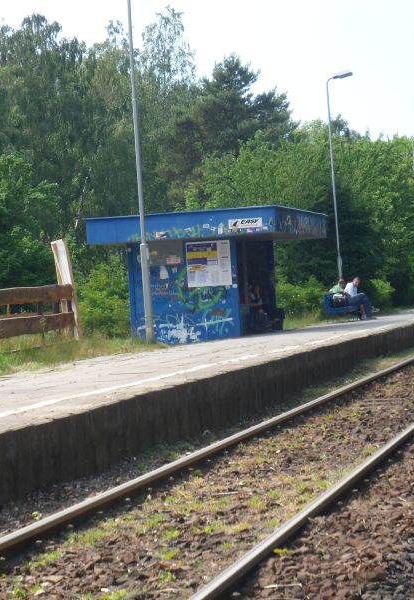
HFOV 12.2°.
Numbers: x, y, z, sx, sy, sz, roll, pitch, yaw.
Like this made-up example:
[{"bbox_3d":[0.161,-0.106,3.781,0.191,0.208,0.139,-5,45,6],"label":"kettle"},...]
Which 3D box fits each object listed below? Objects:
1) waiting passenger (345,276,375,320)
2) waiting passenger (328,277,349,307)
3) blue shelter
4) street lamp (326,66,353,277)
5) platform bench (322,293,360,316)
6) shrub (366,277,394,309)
[{"bbox_3d":[3.843,-0.031,48.521,0.800,1.080,0.550,-3,0,12],"label":"waiting passenger"},{"bbox_3d":[3.488,-0.003,49.311,0.820,1.060,0.550,-3,0,12],"label":"waiting passenger"},{"bbox_3d":[0.244,-0.505,41.501,3.900,2.550,6.750,-3,0,12],"label":"blue shelter"},{"bbox_3d":[4.498,-3.448,62.559,0.940,7.770,0.300,-3,0,12],"label":"street lamp"},{"bbox_3d":[3.370,0.181,48.700,0.580,0.750,2.100,-3,0,12],"label":"platform bench"},{"bbox_3d":[5.208,-0.094,58.375,0.930,1.080,1.000,-3,0,12],"label":"shrub"}]

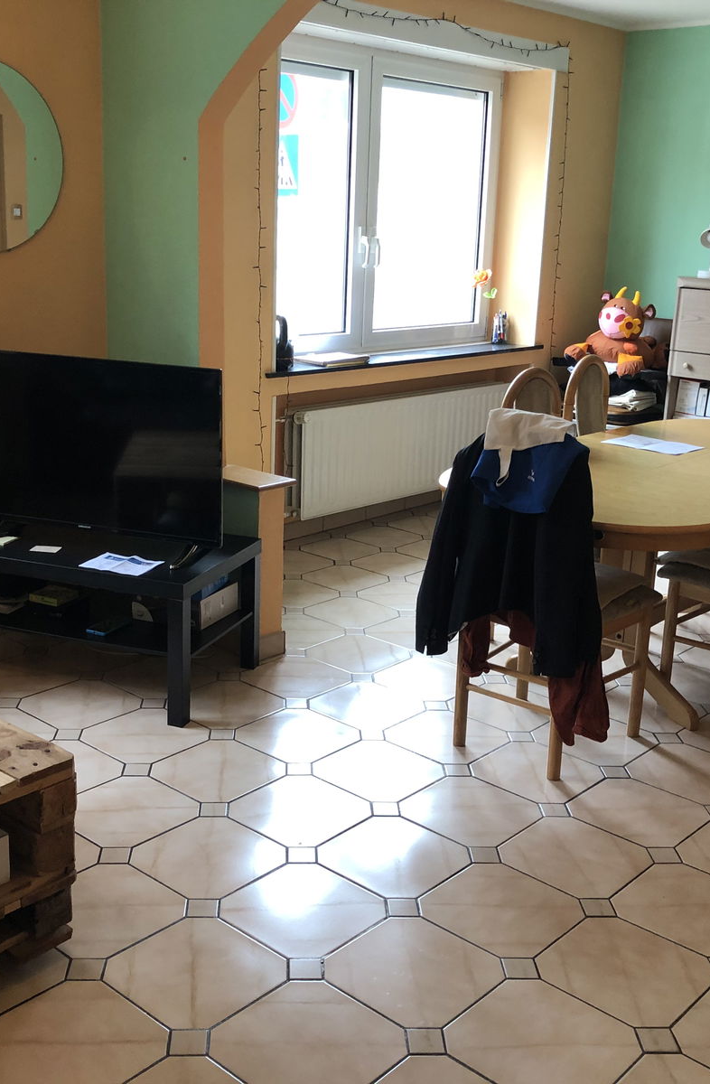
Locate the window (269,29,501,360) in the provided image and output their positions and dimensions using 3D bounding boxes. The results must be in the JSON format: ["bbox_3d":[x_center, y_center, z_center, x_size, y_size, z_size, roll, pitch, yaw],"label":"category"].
[{"bbox_3d":[0.096,-1.746,6.054,0.100,1.500,2.080,16,20,40],"label":"window"}]

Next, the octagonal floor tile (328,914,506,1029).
[{"bbox_3d":[0.120,0.881,2.409,0.312,0.010,0.312,15,20,39],"label":"octagonal floor tile"}]

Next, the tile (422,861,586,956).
[{"bbox_3d":[0.333,0.834,2.652,0.313,0.010,0.313,15,20,39],"label":"tile"}]

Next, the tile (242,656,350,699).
[{"bbox_3d":[-0.195,0.460,3.914,0.313,0.010,0.313,15,20,39],"label":"tile"}]

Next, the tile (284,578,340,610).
[{"bbox_3d":[-0.250,0.215,4.774,0.315,0.010,0.315,15,20,39],"label":"tile"}]

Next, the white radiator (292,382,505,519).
[{"bbox_3d":[0.281,-0.523,6.204,0.150,0.520,1.750,15,20,39],"label":"white radiator"}]

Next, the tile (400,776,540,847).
[{"bbox_3d":[0.305,0.711,3.072,0.315,0.010,0.315,15,20,39],"label":"tile"}]

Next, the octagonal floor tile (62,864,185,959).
[{"bbox_3d":[-0.561,0.815,2.599,0.310,0.010,0.310,16,21,40],"label":"octagonal floor tile"}]

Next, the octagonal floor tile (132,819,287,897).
[{"bbox_3d":[-0.351,0.758,2.822,0.310,0.010,0.310,16,21,40],"label":"octagonal floor tile"}]

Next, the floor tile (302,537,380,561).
[{"bbox_3d":[-0.064,0.039,5.410,0.314,0.012,0.314,16,21,40],"label":"floor tile"}]

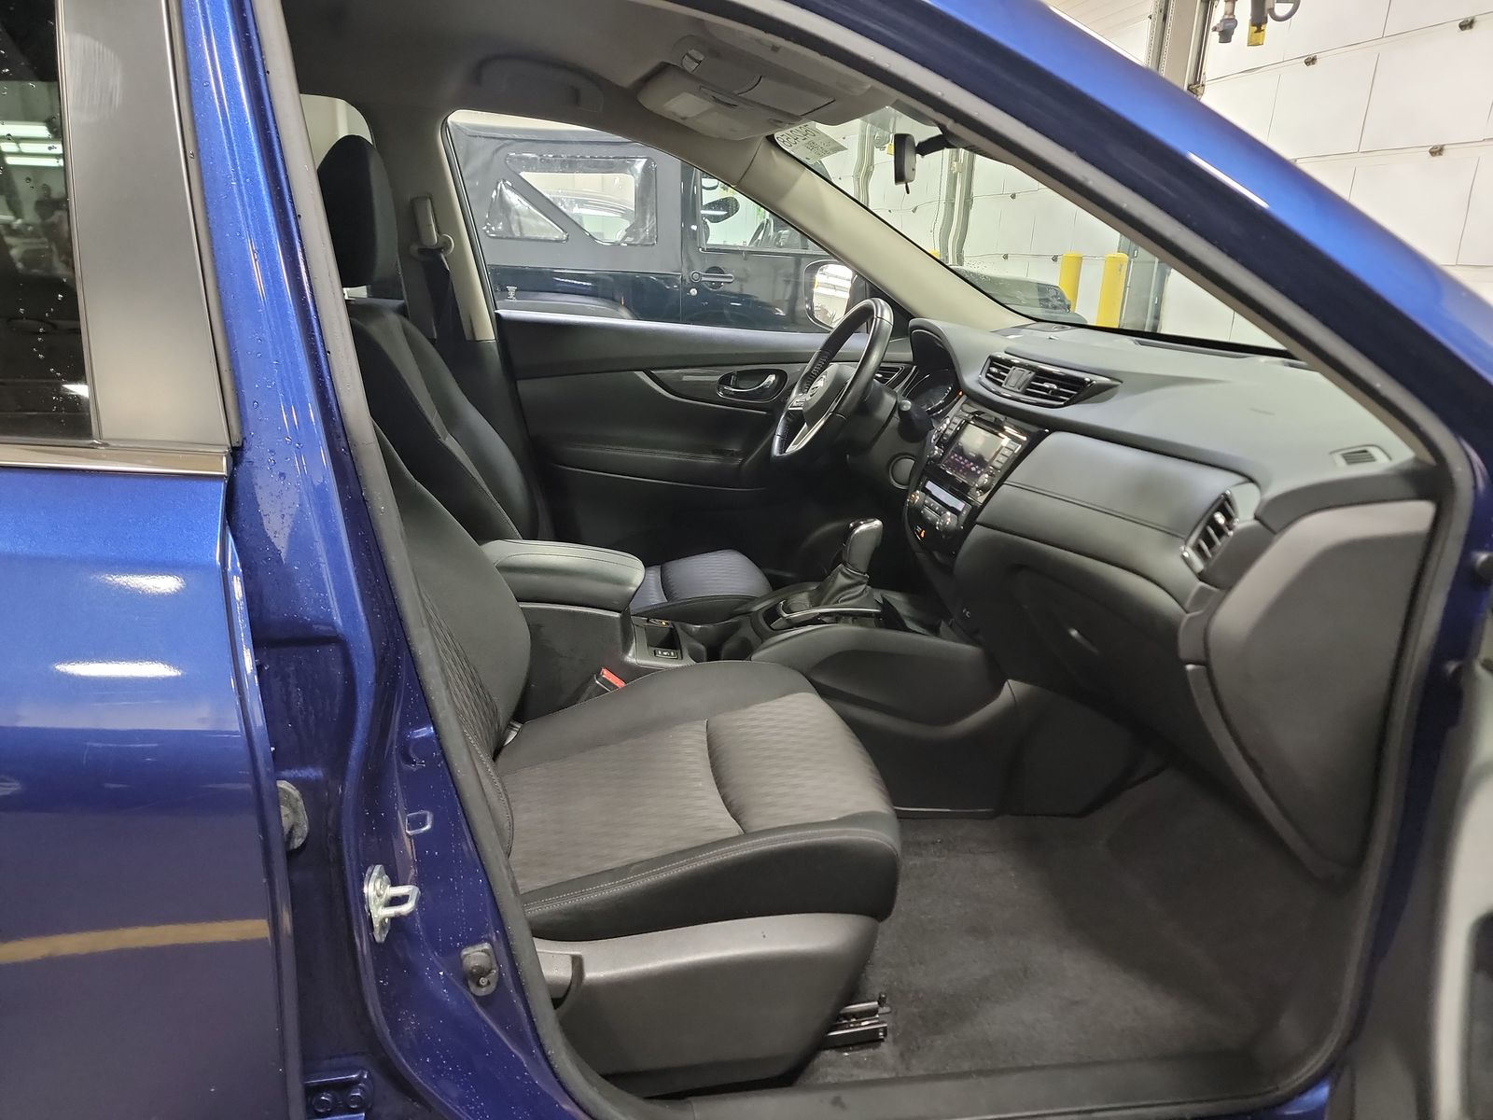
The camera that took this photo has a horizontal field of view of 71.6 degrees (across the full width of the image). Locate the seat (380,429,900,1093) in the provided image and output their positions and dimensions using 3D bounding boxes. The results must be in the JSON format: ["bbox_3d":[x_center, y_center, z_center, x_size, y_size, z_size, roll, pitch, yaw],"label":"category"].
[{"bbox_3d":[-0.237,0.015,1.185,0.820,1.050,0.540,-2,17,-9],"label":"seat"}]

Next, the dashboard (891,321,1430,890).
[{"bbox_3d":[0.501,-0.112,1.663,0.460,0.490,1.440,-2,17,-9],"label":"dashboard"}]

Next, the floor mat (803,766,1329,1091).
[{"bbox_3d":[0.353,0.454,1.399,0.700,0.120,0.520,-2,17,-9],"label":"floor mat"}]

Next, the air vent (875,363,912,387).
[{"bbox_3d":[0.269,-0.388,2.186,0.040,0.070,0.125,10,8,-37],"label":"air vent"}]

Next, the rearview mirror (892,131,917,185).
[{"bbox_3d":[0.222,-0.566,1.462,0.040,0.066,0.245,5,17,12],"label":"rearview mirror"}]

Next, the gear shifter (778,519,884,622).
[{"bbox_3d":[0.137,0.020,1.618,0.180,0.160,0.110,-2,17,-9],"label":"gear shifter"}]

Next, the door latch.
[{"bbox_3d":[-0.273,0.268,0.800,0.041,0.061,0.034,-2,17,-9],"label":"door latch"}]

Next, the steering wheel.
[{"bbox_3d":[0.164,-0.328,1.952,0.100,0.365,0.375,27,10,-16],"label":"steering wheel"}]

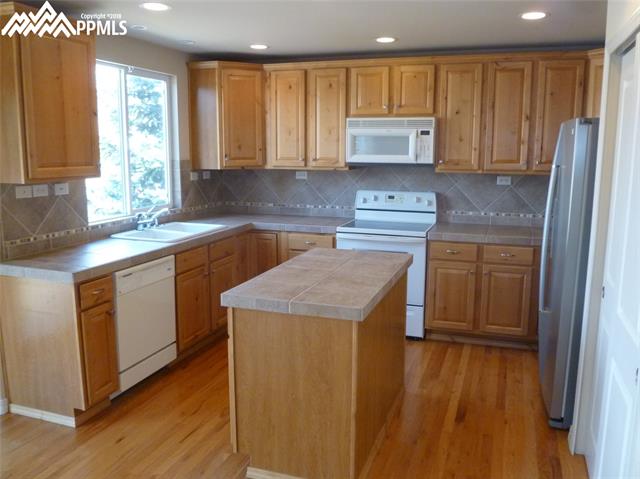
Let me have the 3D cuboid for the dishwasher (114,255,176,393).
[{"bbox_3d":[-1.394,0.533,3.512,0.587,0.810,0.596,3,10,19],"label":"dishwasher"}]

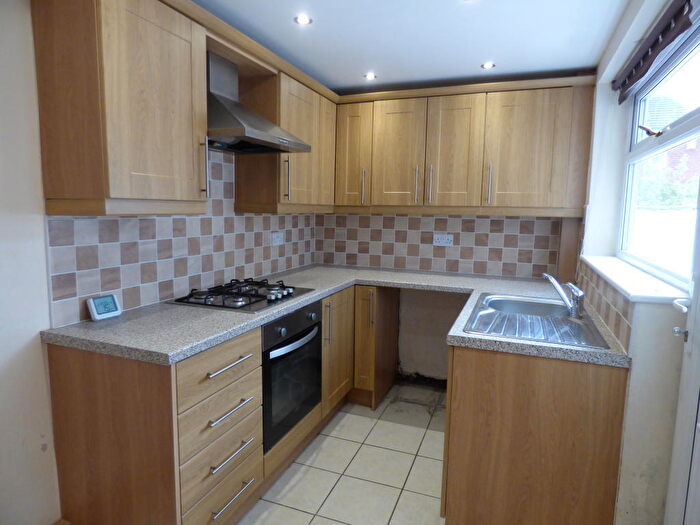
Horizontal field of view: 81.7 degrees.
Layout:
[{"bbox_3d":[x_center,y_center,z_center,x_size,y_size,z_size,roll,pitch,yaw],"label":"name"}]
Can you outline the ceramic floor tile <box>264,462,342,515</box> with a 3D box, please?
[{"bbox_3d":[-0.241,1.117,2.014,0.311,0.010,0.311,4,7,22],"label":"ceramic floor tile"}]

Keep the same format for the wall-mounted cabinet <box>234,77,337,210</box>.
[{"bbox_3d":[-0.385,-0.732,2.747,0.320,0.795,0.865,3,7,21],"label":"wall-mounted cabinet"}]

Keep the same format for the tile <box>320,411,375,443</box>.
[{"bbox_3d":[-0.005,1.025,2.524,0.296,0.010,0.300,3,7,21],"label":"tile"}]

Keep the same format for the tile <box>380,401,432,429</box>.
[{"bbox_3d":[0.401,1.037,2.764,0.311,0.010,0.311,4,7,22],"label":"tile"}]

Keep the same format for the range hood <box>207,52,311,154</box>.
[{"bbox_3d":[-0.560,-0.797,2.032,0.509,0.441,0.595,4,7,22],"label":"range hood"}]

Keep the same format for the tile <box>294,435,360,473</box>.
[{"bbox_3d":[-0.116,1.058,2.245,0.296,0.010,0.305,3,7,21],"label":"tile"}]

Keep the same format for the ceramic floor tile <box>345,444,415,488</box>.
[{"bbox_3d":[0.163,1.075,2.136,0.304,0.010,0.305,3,7,21],"label":"ceramic floor tile"}]

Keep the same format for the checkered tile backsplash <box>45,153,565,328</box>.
[{"bbox_3d":[0.173,-0.204,2.095,1.890,0.781,2.135,3,7,21],"label":"checkered tile backsplash"}]

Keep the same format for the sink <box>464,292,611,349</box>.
[{"bbox_3d":[0.808,0.305,1.819,0.490,0.155,0.810,3,7,21],"label":"sink"}]

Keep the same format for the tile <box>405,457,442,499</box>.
[{"bbox_3d":[0.459,1.121,2.072,0.311,0.010,0.311,4,7,22],"label":"tile"}]

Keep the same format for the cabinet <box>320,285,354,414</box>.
[{"bbox_3d":[-0.336,0.518,2.665,0.580,0.715,0.495,4,7,22],"label":"cabinet"}]

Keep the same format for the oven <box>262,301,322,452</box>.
[{"bbox_3d":[-0.526,0.529,2.162,0.565,0.610,0.600,3,7,21],"label":"oven"}]

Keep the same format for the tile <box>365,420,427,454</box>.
[{"bbox_3d":[0.285,1.070,2.477,0.311,0.010,0.311,4,7,22],"label":"tile"}]

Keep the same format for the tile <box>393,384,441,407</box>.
[{"bbox_3d":[0.516,1.005,3.047,0.311,0.010,0.305,4,7,22],"label":"tile"}]

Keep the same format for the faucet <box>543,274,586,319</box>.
[{"bbox_3d":[0.967,0.143,1.837,0.185,0.185,0.055,6,9,38],"label":"faucet"}]

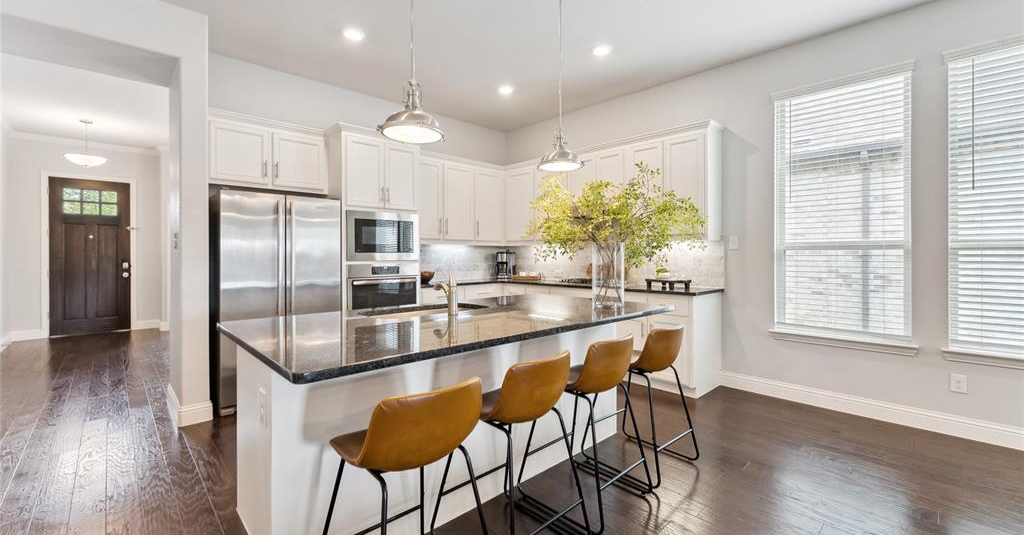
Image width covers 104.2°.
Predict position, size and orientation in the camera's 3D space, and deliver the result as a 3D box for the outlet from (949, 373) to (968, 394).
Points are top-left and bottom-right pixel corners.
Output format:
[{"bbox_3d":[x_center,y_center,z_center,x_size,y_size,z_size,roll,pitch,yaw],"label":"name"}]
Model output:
[{"bbox_3d":[3.081,0.799,2.745,0.012,0.126,0.079,-1,2,-44],"label":"outlet"}]

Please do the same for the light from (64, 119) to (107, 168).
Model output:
[{"bbox_3d":[-5.812,-1.692,5.434,0.404,0.677,0.404,-1,2,-44],"label":"light"}]

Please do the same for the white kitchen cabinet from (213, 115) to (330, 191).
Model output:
[{"bbox_3d":[-2.256,-1.002,3.727,0.958,0.577,0.310,-1,2,-42],"label":"white kitchen cabinet"}]

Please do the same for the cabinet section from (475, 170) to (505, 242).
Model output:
[{"bbox_3d":[-0.404,-0.801,5.336,0.490,0.920,0.332,-1,2,-45],"label":"cabinet section"}]

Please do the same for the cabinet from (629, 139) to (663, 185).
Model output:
[{"bbox_3d":[1.464,-0.789,4.141,0.399,1.030,0.335,1,2,45],"label":"cabinet"}]

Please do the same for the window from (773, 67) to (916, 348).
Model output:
[{"bbox_3d":[2.628,-0.443,3.213,0.061,2.010,0.840,-1,2,-44],"label":"window"}]

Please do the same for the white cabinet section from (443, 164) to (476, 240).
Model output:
[{"bbox_3d":[-0.746,-0.791,4.998,0.473,0.915,0.332,-1,2,-45],"label":"white cabinet section"}]

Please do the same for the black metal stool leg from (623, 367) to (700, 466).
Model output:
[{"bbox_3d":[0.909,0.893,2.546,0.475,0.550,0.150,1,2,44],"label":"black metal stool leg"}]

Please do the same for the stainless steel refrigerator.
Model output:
[{"bbox_3d":[-2.098,0.254,3.568,0.890,1.740,0.700,-1,2,-42],"label":"stainless steel refrigerator"}]

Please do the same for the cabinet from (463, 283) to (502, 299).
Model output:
[{"bbox_3d":[-0.561,0.640,5.133,0.567,0.889,0.606,-1,2,-42],"label":"cabinet"}]

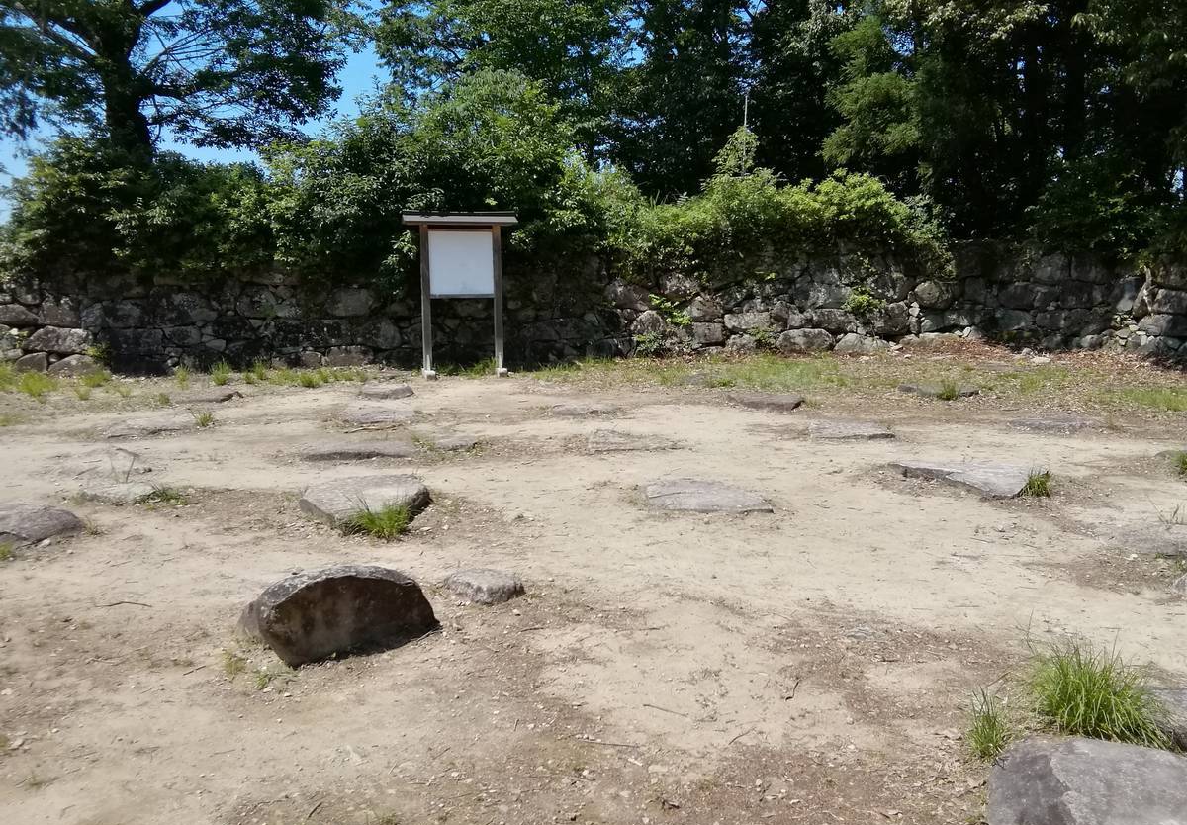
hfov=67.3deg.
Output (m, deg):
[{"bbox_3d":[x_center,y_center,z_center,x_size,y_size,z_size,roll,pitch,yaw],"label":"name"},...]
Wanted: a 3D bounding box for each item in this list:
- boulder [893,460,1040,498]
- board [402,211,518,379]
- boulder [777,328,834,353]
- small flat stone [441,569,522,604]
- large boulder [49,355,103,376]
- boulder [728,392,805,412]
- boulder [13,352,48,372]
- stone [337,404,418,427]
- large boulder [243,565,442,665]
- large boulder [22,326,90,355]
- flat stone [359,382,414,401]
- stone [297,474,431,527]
[{"bbox_3d":[2.742,0.467,6.129,0.950,0.120,1.020,-2,8,-15],"label":"boulder"},{"bbox_3d":[-1.976,-1.767,13.485,1.690,2.450,0.650,-2,8,-12],"label":"board"},{"bbox_3d":[4.165,-1.421,17.376,1.060,0.500,0.600,-2,8,-15],"label":"boulder"},{"bbox_3d":[-0.477,0.778,4.051,0.340,0.075,0.310,-1,8,-5],"label":"small flat stone"},{"bbox_3d":[-8.273,-0.795,14.227,0.850,0.400,0.500,-2,8,-15],"label":"large boulder"},{"bbox_3d":[2.020,-0.124,10.136,0.800,0.140,0.760,-1,8,-5],"label":"boulder"},{"bbox_3d":[-8.953,-0.815,14.173,0.530,0.340,0.450,-2,8,-15],"label":"boulder"},{"bbox_3d":[-2.200,0.034,9.348,0.740,0.080,0.950,-2,8,-10],"label":"stone"},{"bbox_3d":[-1.027,0.761,3.563,0.740,0.270,0.450,-3,9,-22],"label":"large boulder"},{"bbox_3d":[-8.604,-1.201,14.320,1.020,0.460,0.600,-2,8,-15],"label":"large boulder"},{"bbox_3d":[-2.601,-0.285,11.373,0.660,0.140,0.850,-1,8,-8],"label":"flat stone"},{"bbox_3d":[-1.448,0.542,5.633,0.780,0.120,0.980,-1,8,-8],"label":"stone"}]

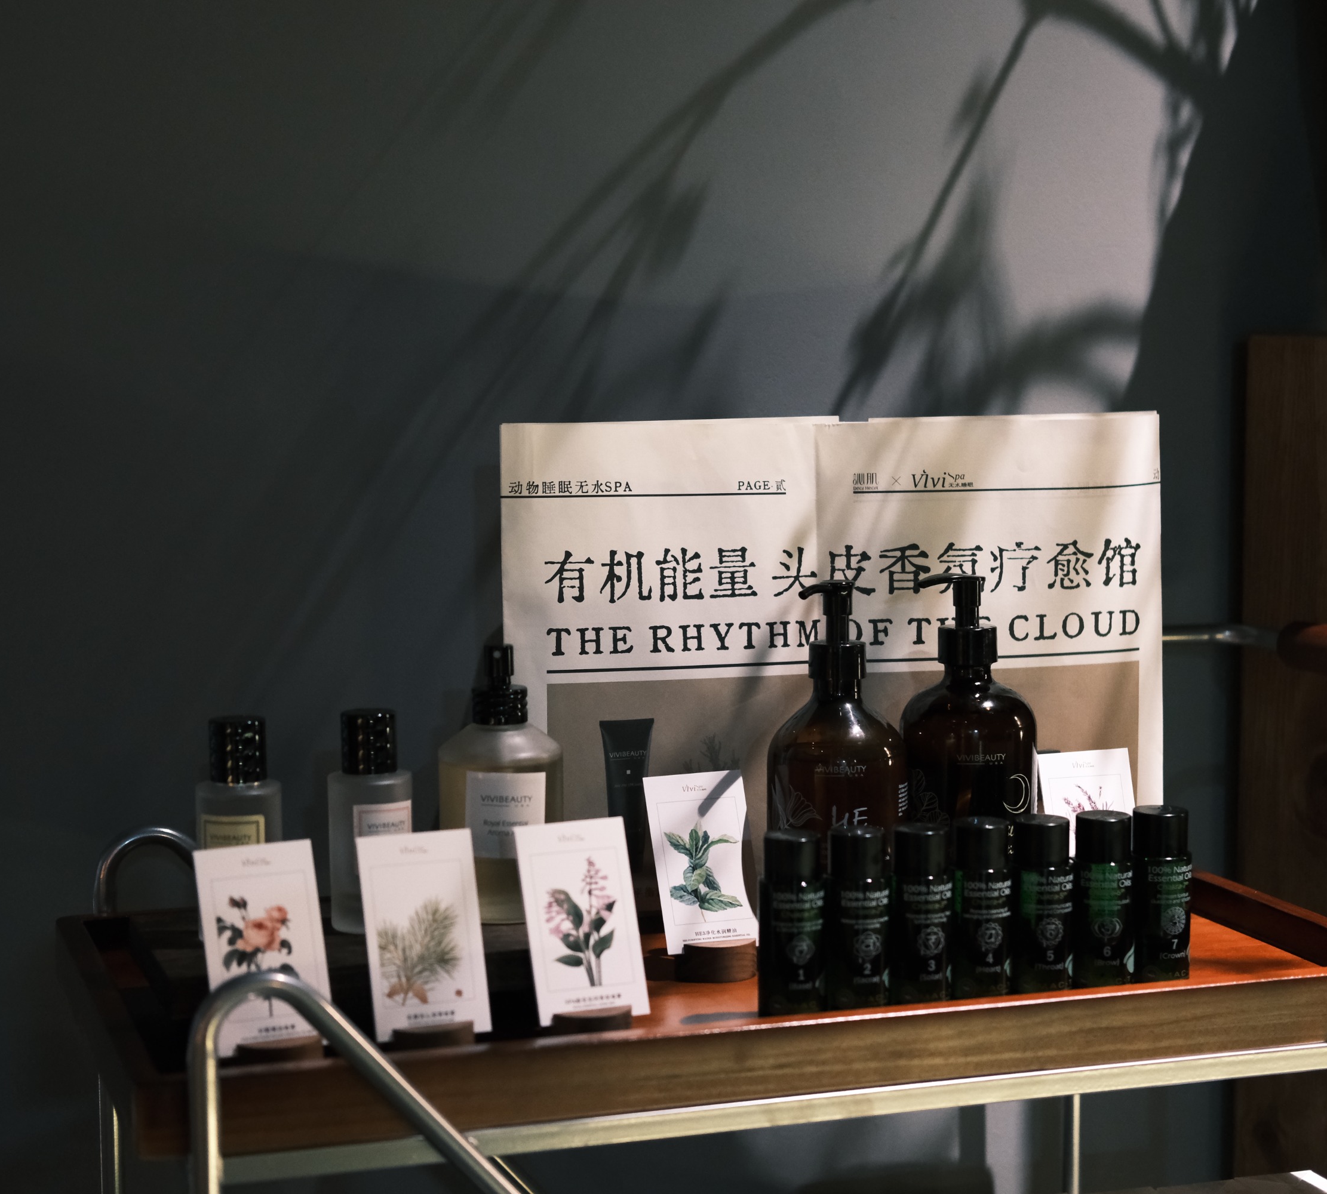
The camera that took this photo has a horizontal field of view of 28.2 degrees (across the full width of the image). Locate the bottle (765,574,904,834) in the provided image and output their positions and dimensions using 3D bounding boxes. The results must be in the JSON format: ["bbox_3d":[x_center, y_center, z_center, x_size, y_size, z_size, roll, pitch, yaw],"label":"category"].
[{"bbox_3d":[0.094,0.086,1.420,0.075,0.190,0.076,0,6,0],"label":"bottle"}]

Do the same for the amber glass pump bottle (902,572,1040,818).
[{"bbox_3d":[0.168,0.083,1.451,0.076,0.190,0.075,0,6,0],"label":"amber glass pump bottle"}]

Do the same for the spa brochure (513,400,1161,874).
[{"bbox_3d":[0.108,0.038,1.571,0.412,0.288,0.012,-2,3,-15],"label":"spa brochure"}]

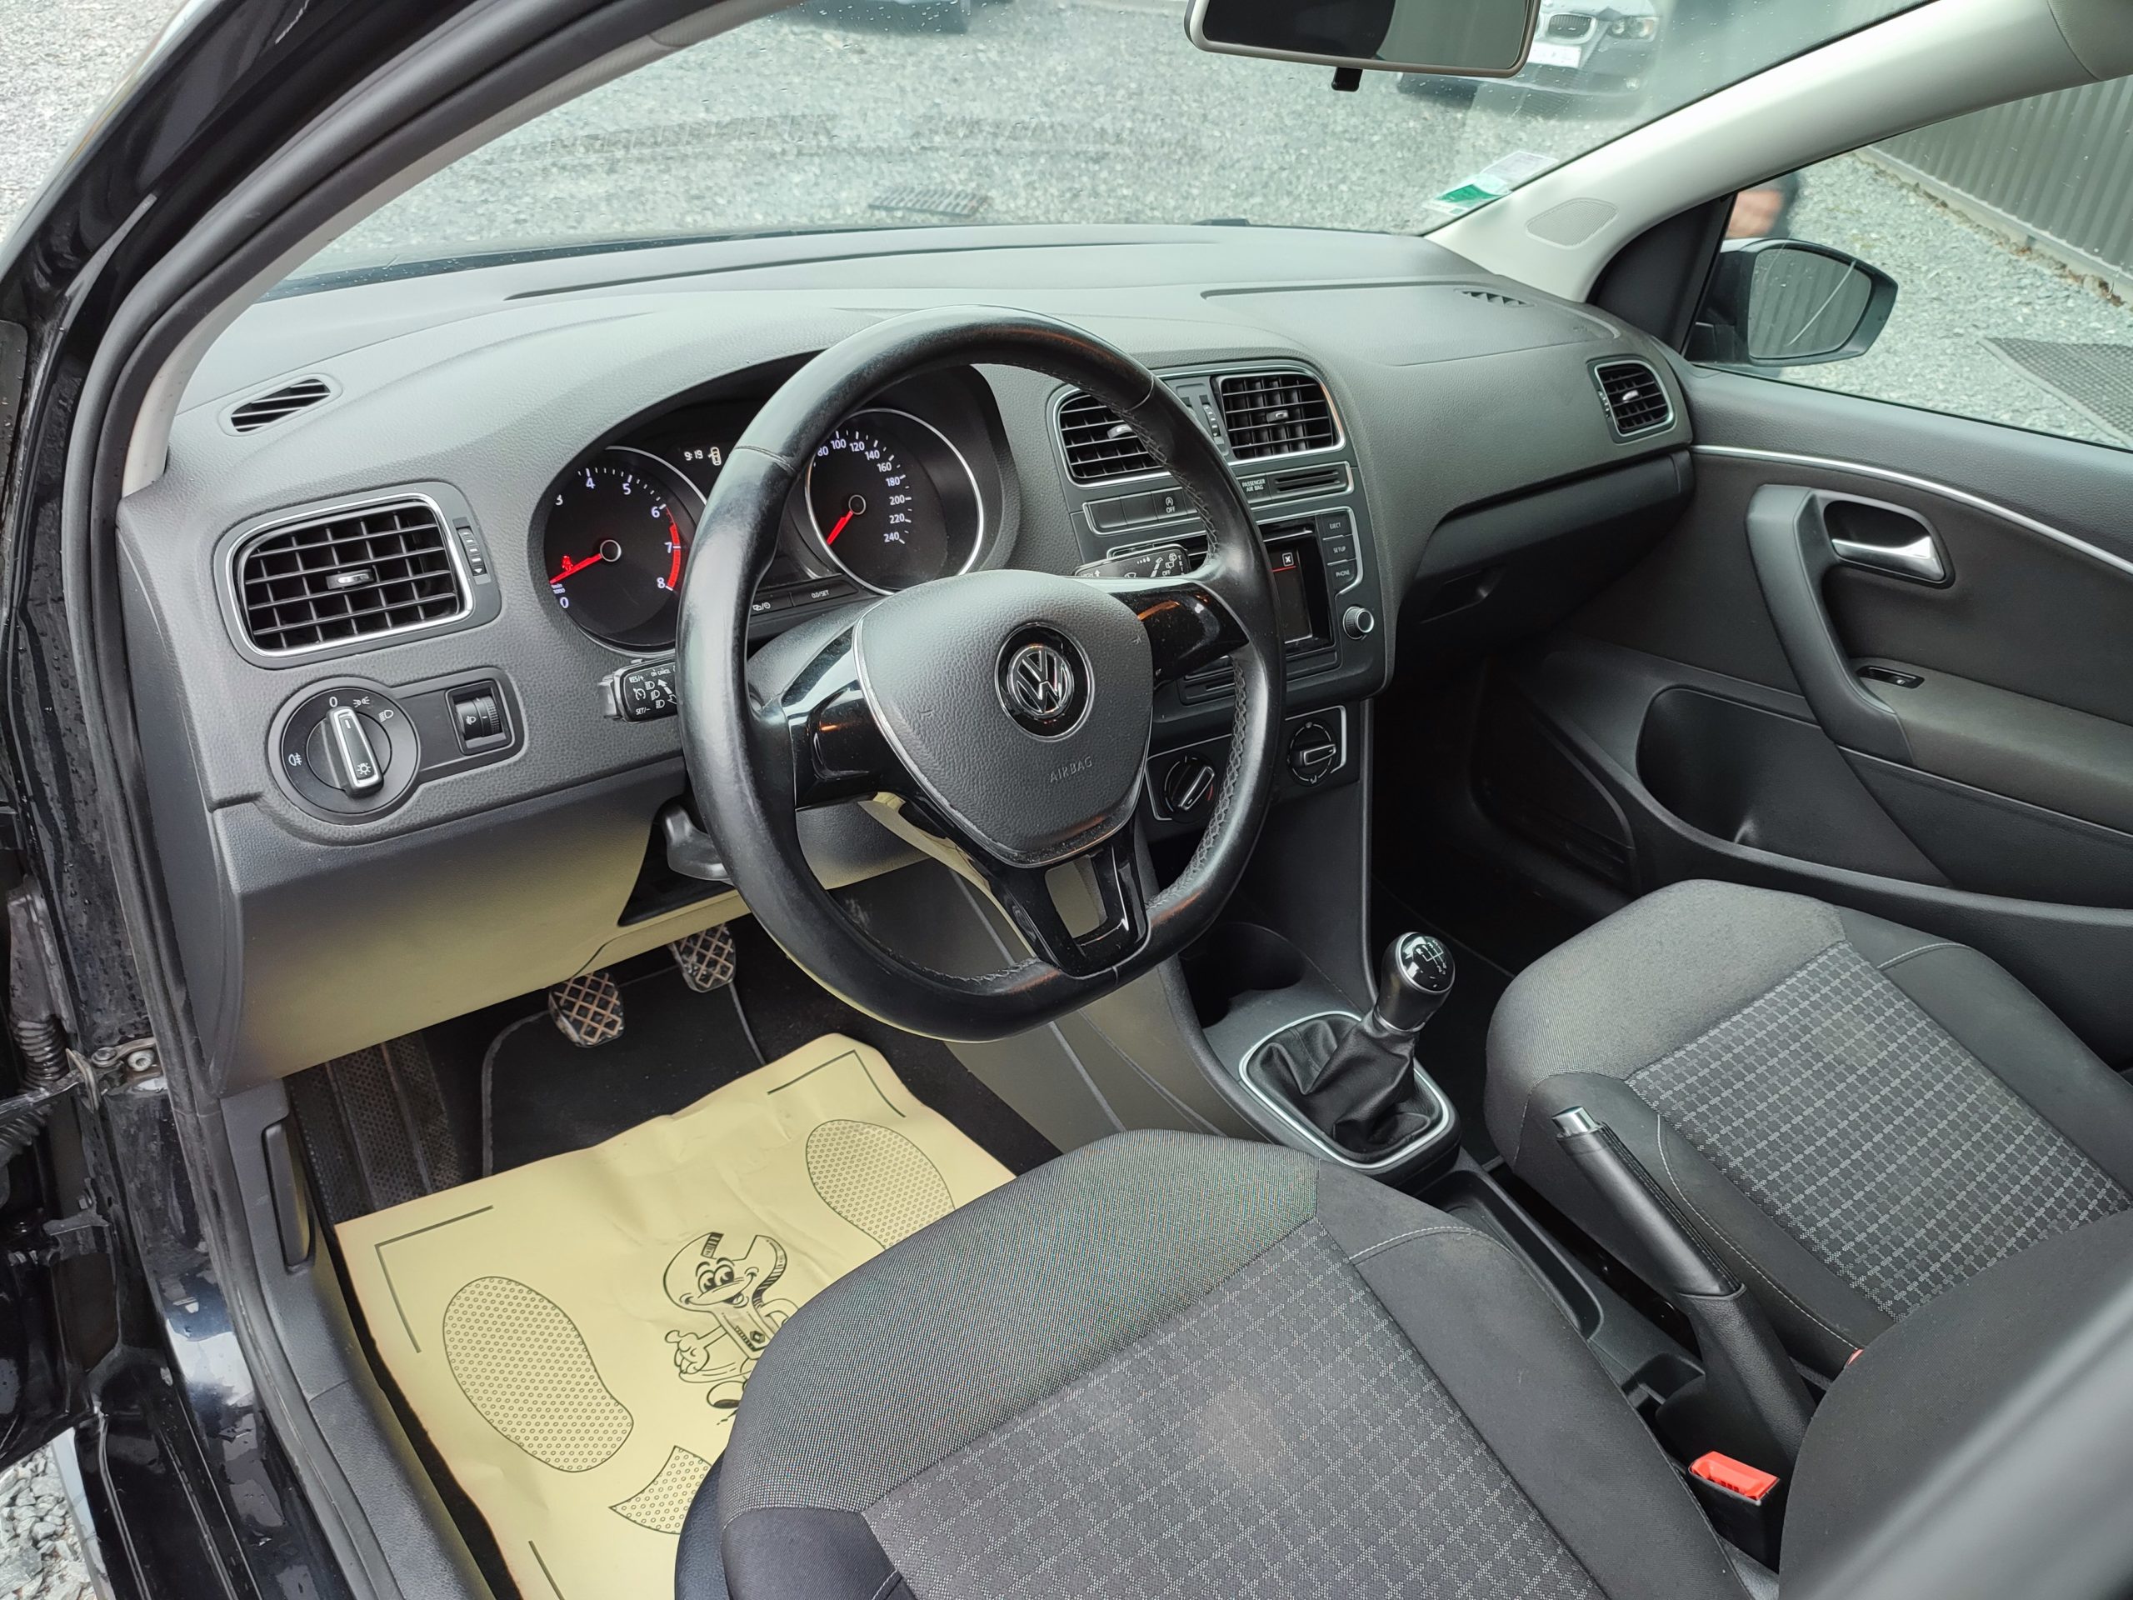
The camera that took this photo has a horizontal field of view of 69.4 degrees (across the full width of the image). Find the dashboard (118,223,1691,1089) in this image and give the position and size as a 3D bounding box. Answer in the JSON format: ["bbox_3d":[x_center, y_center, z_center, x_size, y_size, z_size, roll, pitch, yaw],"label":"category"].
[{"bbox_3d":[-0.026,-0.264,1.351,1.410,0.420,0.560,-16,35,-34],"label":"dashboard"}]

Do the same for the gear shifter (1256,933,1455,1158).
[{"bbox_3d":[0.227,0.156,1.161,0.100,0.165,0.120,-16,35,-34],"label":"gear shifter"}]

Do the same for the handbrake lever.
[{"bbox_3d":[0.392,0.316,0.995,0.055,0.107,0.250,-16,55,-34],"label":"handbrake lever"}]

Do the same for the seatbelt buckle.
[{"bbox_3d":[0.391,0.416,0.900,0.026,0.065,0.042,-16,13,-34],"label":"seatbelt buckle"}]

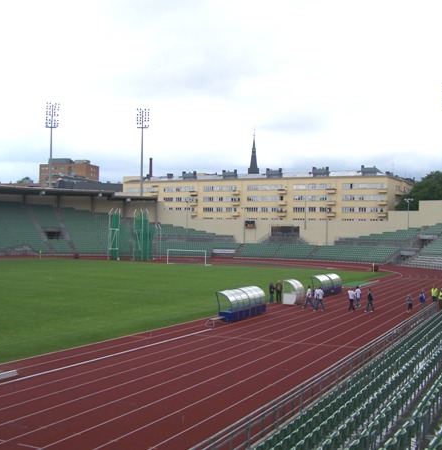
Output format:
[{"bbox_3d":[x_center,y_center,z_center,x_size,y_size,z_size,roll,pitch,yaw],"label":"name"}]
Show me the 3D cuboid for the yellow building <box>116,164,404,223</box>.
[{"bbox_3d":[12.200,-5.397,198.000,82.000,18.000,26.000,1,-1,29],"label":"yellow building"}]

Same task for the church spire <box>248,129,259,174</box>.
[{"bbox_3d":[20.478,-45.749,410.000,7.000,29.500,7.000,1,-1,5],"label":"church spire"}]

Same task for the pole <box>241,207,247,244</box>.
[{"bbox_3d":[5.745,0.169,159.000,1.500,8.800,0.700,1,-1,26],"label":"pole"}]

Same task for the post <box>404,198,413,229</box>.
[{"bbox_3d":[40.200,-2.076,141.000,1.900,7.000,1.300,0,-1,45],"label":"post"}]

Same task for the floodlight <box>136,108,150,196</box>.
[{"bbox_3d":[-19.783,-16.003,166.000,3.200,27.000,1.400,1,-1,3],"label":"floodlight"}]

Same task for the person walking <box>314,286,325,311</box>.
[{"bbox_3d":[7.380,5.557,49.200,0.680,1.760,0.520,1,-1,30],"label":"person walking"}]

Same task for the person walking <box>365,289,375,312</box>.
[{"bbox_3d":[11.039,5.601,48.800,0.680,1.770,0.500,1,-1,16],"label":"person walking"}]

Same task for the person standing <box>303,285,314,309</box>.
[{"bbox_3d":[6.735,5.557,50.700,0.720,1.760,0.500,1,-1,22],"label":"person standing"}]

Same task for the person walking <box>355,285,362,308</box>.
[{"bbox_3d":[10.732,5.623,51.300,0.480,1.720,0.500,0,-1,44],"label":"person walking"}]

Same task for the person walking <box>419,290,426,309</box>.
[{"bbox_3d":[14.989,5.601,49.000,0.480,1.500,0.420,1,-1,30],"label":"person walking"}]

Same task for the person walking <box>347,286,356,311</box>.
[{"bbox_3d":[9.809,5.610,49.400,0.520,1.700,0.500,2,-1,-37],"label":"person walking"}]

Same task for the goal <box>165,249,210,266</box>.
[{"bbox_3d":[-5.409,5.679,114.198,7.440,2.500,2.000,1,-1,26],"label":"goal"}]

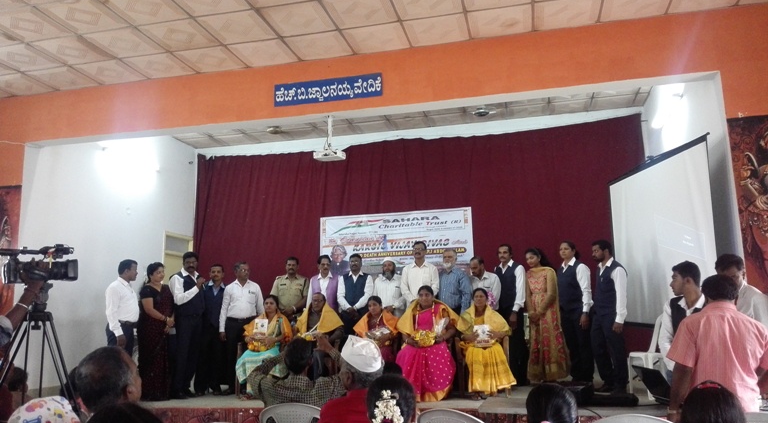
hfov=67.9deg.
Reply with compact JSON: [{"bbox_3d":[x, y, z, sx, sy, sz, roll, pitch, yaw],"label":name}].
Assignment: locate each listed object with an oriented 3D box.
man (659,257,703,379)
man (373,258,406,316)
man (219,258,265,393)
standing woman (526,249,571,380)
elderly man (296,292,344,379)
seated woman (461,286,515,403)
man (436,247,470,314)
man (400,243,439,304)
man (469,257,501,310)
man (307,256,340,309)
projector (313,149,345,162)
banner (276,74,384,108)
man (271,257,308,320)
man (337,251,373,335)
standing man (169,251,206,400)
[{"bbox_3d":[2.200,1.170,3.958,0.500,1.660,0.360,-9,-12,37],"label":"man"},{"bbox_3d":[0.089,1.351,6.962,0.500,1.570,0.340,-3,-10,6],"label":"man"},{"bbox_3d":[-1.771,1.416,7.034,0.530,1.590,0.320,0,-10,-9],"label":"man"},{"bbox_3d":[2.006,1.282,7.040,0.480,1.660,0.400,-10,-13,42],"label":"standing woman"},{"bbox_3d":[-0.741,1.534,6.654,0.580,1.180,0.750,-2,-9,2],"label":"elderly man"},{"bbox_3d":[1.104,1.409,6.222,0.600,1.150,0.770,-2,-10,3],"label":"seated woman"},{"bbox_3d":[0.879,1.314,7.116,0.470,1.680,0.320,-4,-10,17],"label":"man"},{"bbox_3d":[0.468,1.286,7.215,0.500,1.790,0.320,-2,-9,4],"label":"man"},{"bbox_3d":[1.272,1.356,7.124,0.460,1.580,0.320,-7,-11,30],"label":"man"},{"bbox_3d":[-0.757,1.353,7.043,0.500,1.640,0.330,-2,-10,3],"label":"man"},{"bbox_3d":[-0.577,-0.605,6.119,0.310,0.100,0.240,-4,-10,12],"label":"projector"},{"bbox_3d":[-0.601,-1.288,6.064,1.200,0.250,0.030,-4,-10,12],"label":"banner"},{"bbox_3d":[-1.242,1.444,7.531,0.500,1.670,0.320,-1,-9,-4],"label":"man"},{"bbox_3d":[-0.375,1.389,7.340,0.490,1.670,0.320,-1,-9,0],"label":"man"},{"bbox_3d":[-2.317,1.334,6.757,0.480,1.690,0.360,4,-11,-29],"label":"standing man"}]

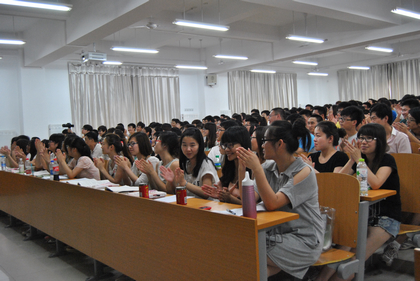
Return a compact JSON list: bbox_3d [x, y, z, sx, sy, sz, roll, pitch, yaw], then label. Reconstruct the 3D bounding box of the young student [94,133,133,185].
[{"bbox_3d":[-1.048,0.564,4.378,0.610,1.210,0.440,-5,2,-39],"label":"young student"}]

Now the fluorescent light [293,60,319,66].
[{"bbox_3d":[2.961,-2.383,12.979,1.230,0.090,0.120,-5,2,-39],"label":"fluorescent light"}]

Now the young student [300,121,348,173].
[{"bbox_3d":[0.889,0.462,3.265,0.450,1.220,0.610,-2,2,43],"label":"young student"}]

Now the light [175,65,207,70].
[{"bbox_3d":[-0.542,-2.170,12.511,1.230,0.090,0.120,-5,2,-39],"label":"light"}]

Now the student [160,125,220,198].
[{"bbox_3d":[-0.152,0.540,3.161,0.450,1.230,0.610,-2,2,36],"label":"student"}]

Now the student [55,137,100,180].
[{"bbox_3d":[-1.494,0.586,4.841,0.650,1.190,0.450,-5,2,-39],"label":"student"}]

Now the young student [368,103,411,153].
[{"bbox_3d":[1.643,0.297,3.845,0.640,1.270,0.480,-5,2,-39],"label":"young student"}]

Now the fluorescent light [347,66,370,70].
[{"bbox_3d":[5.329,-2.579,14.985,1.230,0.090,0.120,-5,2,-39],"label":"fluorescent light"}]

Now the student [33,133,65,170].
[{"bbox_3d":[-1.950,0.580,5.410,0.610,1.220,0.450,-5,2,-39],"label":"student"}]

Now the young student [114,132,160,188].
[{"bbox_3d":[-0.734,0.555,3.938,0.440,1.220,0.610,-2,2,43],"label":"young student"}]

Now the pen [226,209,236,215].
[{"bbox_3d":[0.119,0.398,2.335,0.012,0.012,0.145,-4,2,-16],"label":"pen"}]

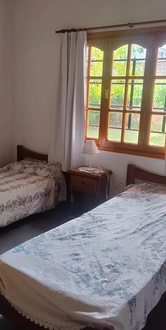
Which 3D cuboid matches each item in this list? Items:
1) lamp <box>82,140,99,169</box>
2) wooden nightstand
[{"bbox_3d":[0.085,-0.101,3.389,0.190,0.328,0.191,3,12,-1],"label":"lamp"},{"bbox_3d":[0.077,0.327,3.422,0.390,0.533,0.330,10,14,33],"label":"wooden nightstand"}]

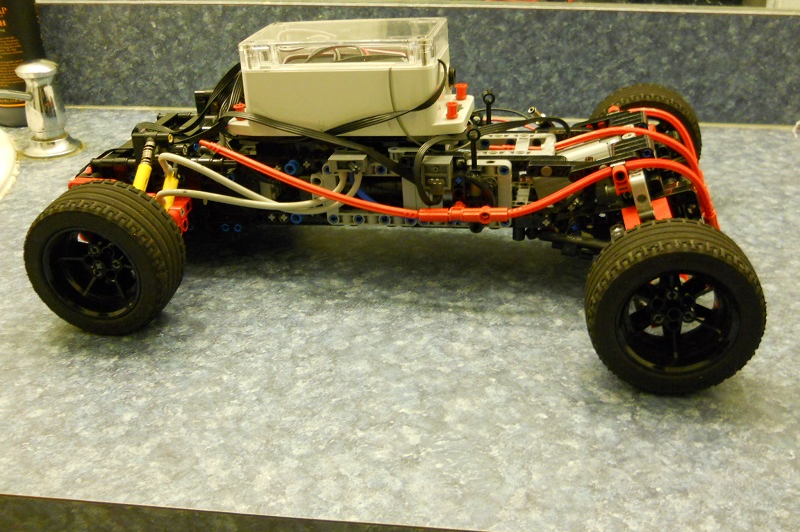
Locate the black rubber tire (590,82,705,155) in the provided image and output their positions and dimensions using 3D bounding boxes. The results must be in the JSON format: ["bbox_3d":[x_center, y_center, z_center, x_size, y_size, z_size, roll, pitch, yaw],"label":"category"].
[{"bbox_3d":[0.181,-0.091,0.638,0.082,0.082,0.038,4,28,10],"label":"black rubber tire"}]

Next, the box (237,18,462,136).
[{"bbox_3d":[-0.030,-0.117,0.527,0.120,0.056,0.064,2,27,11],"label":"box"}]

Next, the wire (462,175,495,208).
[{"bbox_3d":[0.048,-0.045,0.511,0.020,0.020,0.011,4,28,10],"label":"wire"}]

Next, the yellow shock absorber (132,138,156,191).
[{"bbox_3d":[-0.158,-0.053,0.520,0.010,0.010,0.056,4,70,10],"label":"yellow shock absorber"}]

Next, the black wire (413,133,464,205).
[{"bbox_3d":[0.023,-0.055,0.497,0.029,0.040,0.024,4,28,10],"label":"black wire"}]

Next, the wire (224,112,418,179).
[{"bbox_3d":[-0.049,-0.072,0.513,0.121,0.031,0.027,4,28,10],"label":"wire"}]

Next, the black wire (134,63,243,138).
[{"bbox_3d":[-0.129,-0.106,0.543,0.072,0.041,0.042,4,28,10],"label":"black wire"}]

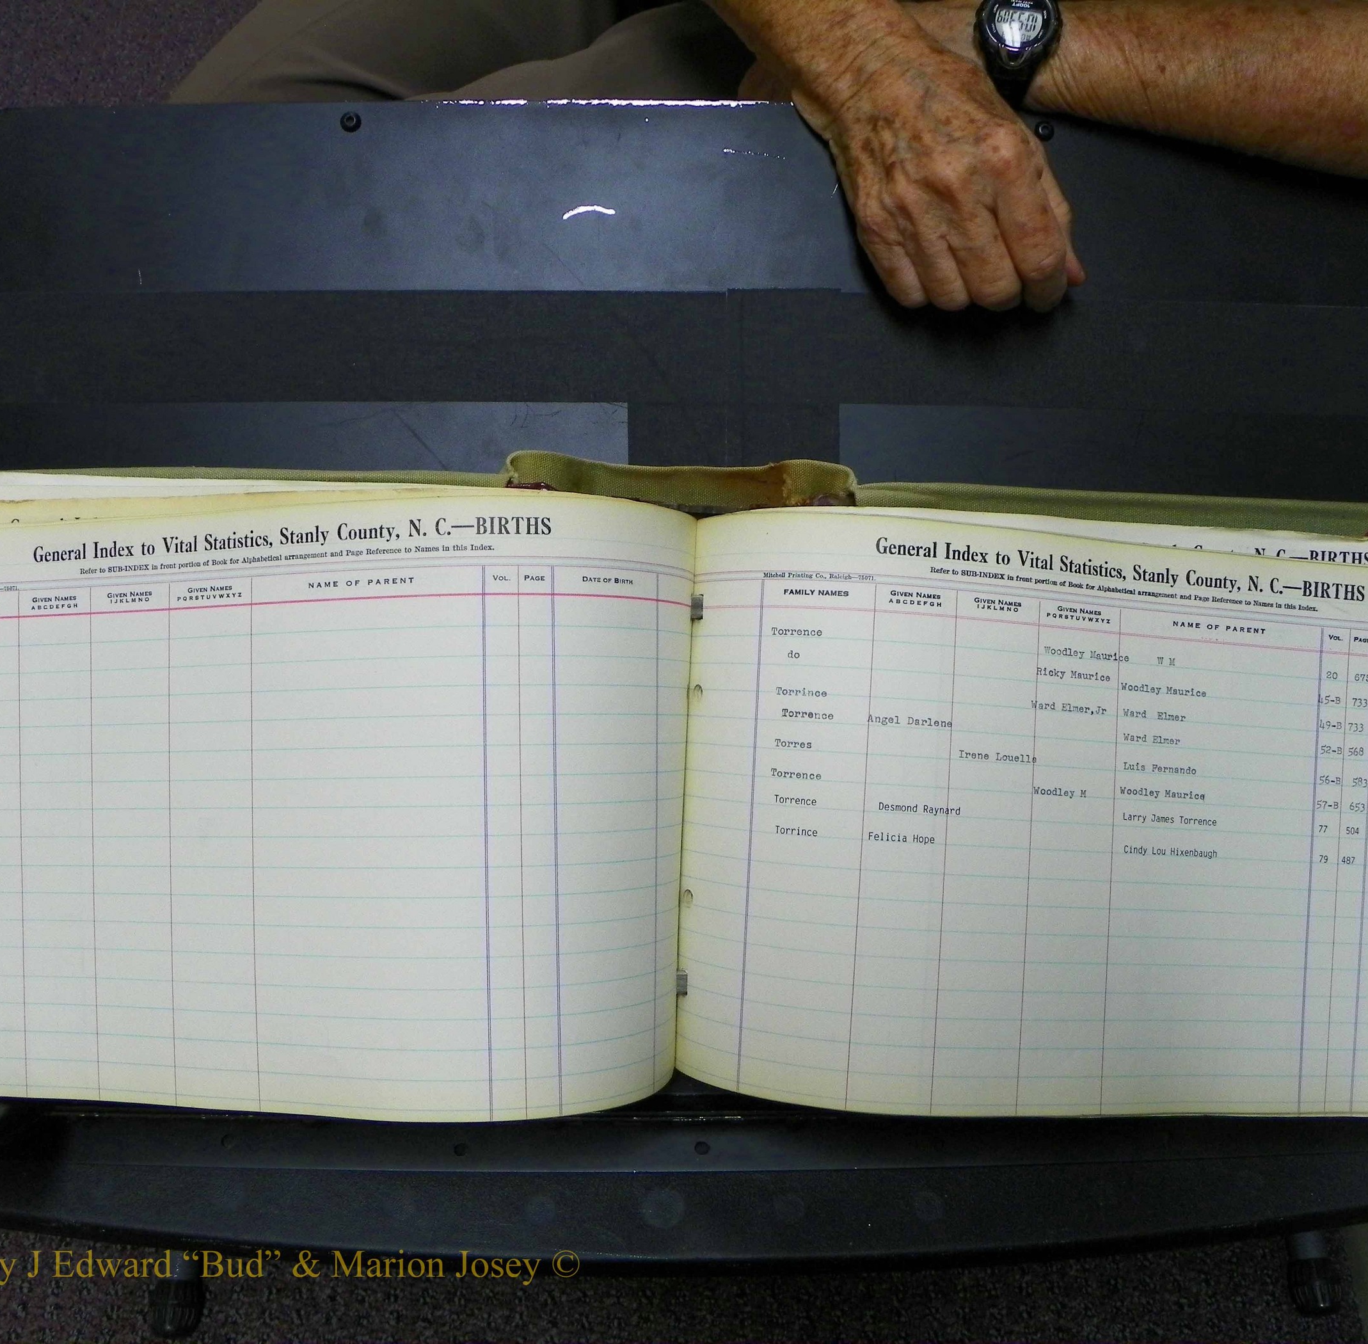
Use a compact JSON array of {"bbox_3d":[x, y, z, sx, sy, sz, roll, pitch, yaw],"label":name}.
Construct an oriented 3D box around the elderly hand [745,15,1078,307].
[{"bbox_3d":[0.115,-0.224,0.610,0.095,0.070,0.155,-32,90,0],"label":"elderly hand"}]

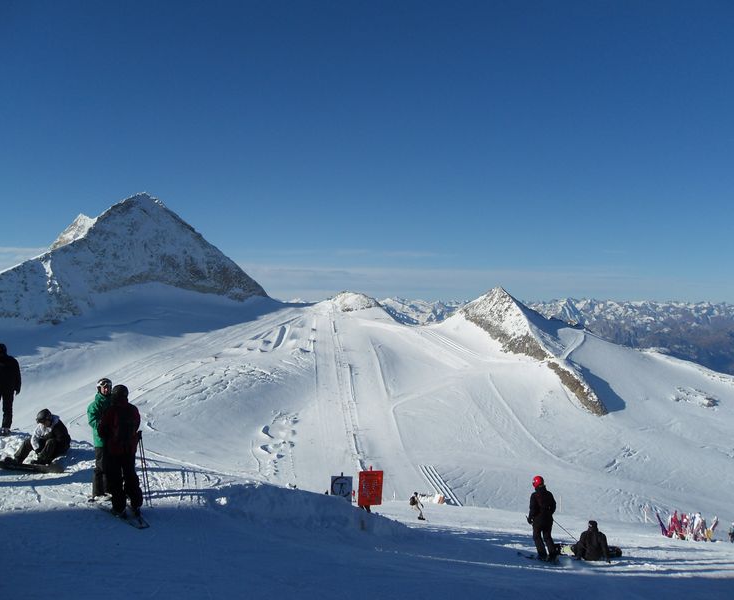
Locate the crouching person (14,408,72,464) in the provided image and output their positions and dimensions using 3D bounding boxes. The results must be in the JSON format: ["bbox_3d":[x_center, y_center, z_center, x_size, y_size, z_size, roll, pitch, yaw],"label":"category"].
[{"bbox_3d":[-5.835,2.447,14.500,1.000,1.000,0.720,0,0,-37],"label":"crouching person"}]

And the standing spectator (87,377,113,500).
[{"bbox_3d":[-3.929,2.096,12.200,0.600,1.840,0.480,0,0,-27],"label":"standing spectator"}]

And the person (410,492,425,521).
[{"bbox_3d":[3.028,12.381,48.500,0.750,1.700,0.650,0,0,-24],"label":"person"}]

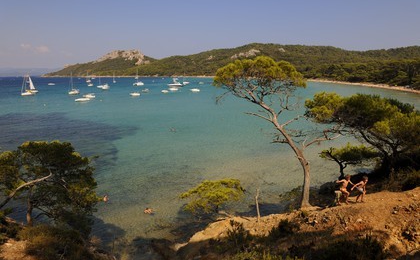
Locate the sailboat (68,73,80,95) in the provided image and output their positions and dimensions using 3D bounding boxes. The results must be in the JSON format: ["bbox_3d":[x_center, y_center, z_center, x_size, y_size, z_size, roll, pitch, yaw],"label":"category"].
[{"bbox_3d":[-86.876,-29.983,177.700,3.300,13.800,10.200,2,11,11],"label":"sailboat"}]

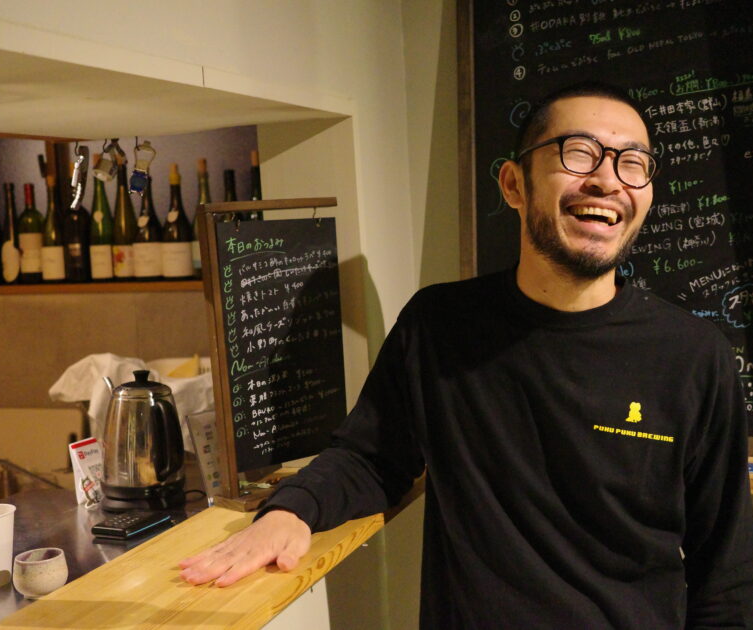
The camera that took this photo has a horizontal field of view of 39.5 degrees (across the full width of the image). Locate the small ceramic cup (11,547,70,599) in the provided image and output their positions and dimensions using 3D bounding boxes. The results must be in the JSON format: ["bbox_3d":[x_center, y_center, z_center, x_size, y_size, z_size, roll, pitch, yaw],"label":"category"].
[{"bbox_3d":[-0.390,0.302,1.219,0.062,0.046,0.062,-1,2,0],"label":"small ceramic cup"}]

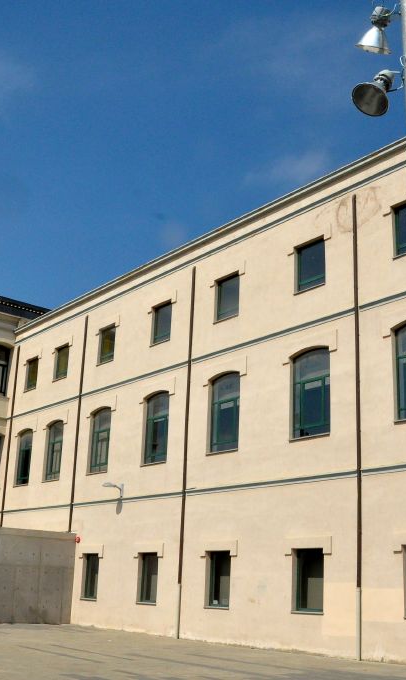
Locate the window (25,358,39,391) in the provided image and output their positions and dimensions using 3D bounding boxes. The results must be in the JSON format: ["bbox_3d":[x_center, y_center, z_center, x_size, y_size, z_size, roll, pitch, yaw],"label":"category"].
[{"bbox_3d":[-8.069,1.676,36.552,0.220,1.620,1.245,14,-20,-36],"label":"window"}]

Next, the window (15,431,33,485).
[{"bbox_3d":[-8.495,5.623,36.745,0.200,2.787,1.546,16,-23,-37],"label":"window"}]

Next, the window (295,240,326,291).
[{"bbox_3d":[3.487,-2.346,24.511,0.200,1.671,1.310,16,-23,-37],"label":"window"}]

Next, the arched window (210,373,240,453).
[{"bbox_3d":[0.780,2.489,26.141,0.200,2.791,1.630,16,-23,-37],"label":"arched window"}]

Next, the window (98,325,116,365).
[{"bbox_3d":[-4.065,0.244,33.131,0.200,1.666,1.301,16,-23,-37],"label":"window"}]

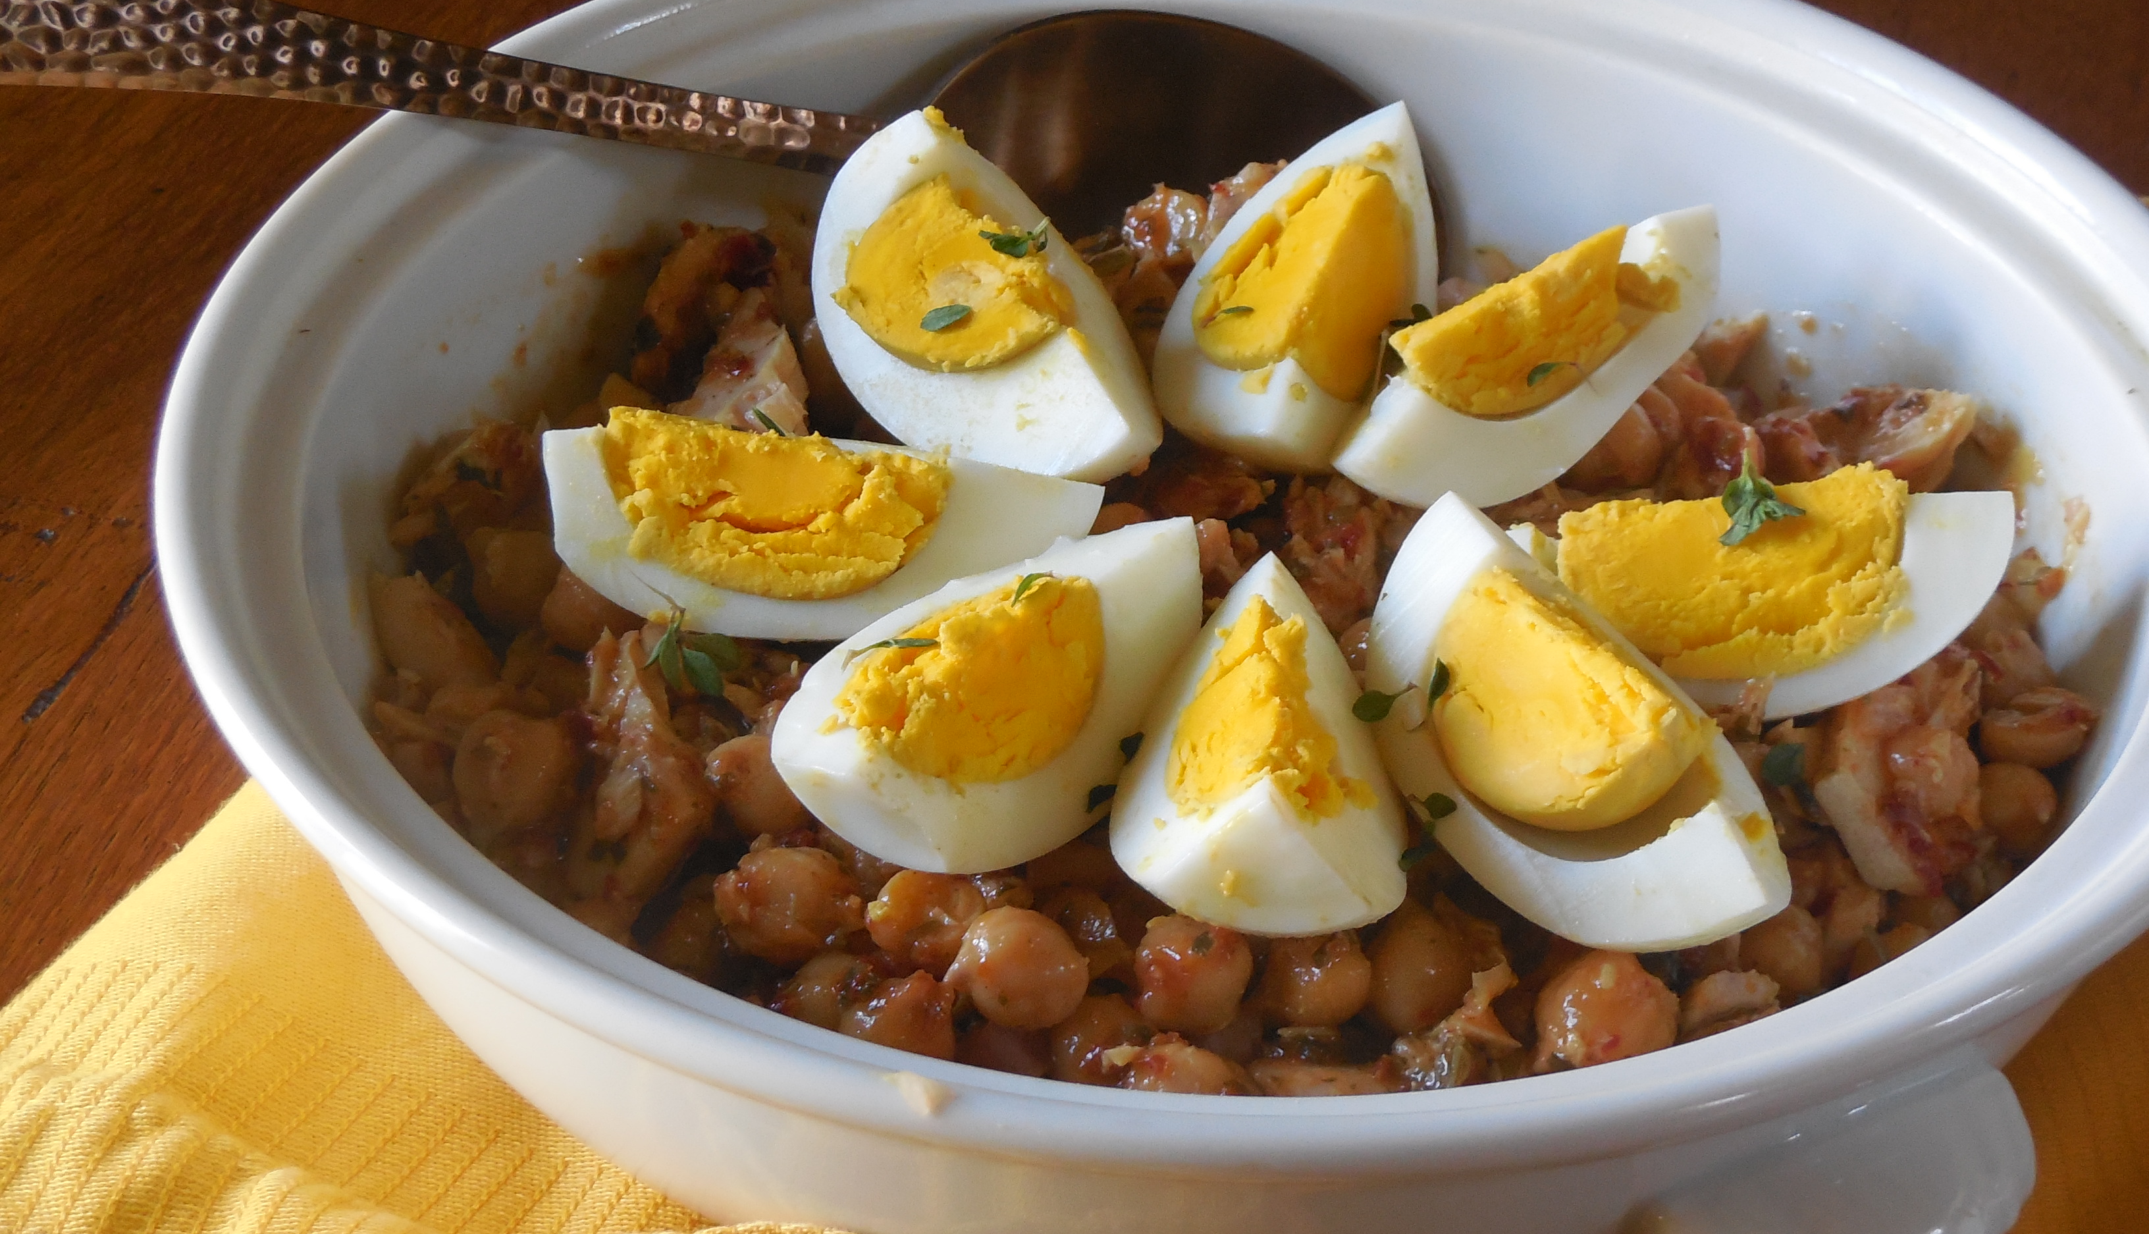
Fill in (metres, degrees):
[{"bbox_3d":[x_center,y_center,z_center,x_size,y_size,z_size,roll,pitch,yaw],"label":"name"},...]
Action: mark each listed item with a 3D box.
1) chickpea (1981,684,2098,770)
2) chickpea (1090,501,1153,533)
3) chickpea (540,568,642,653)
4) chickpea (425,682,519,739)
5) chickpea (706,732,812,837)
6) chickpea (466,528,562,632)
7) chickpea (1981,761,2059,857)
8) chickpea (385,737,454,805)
[{"bbox_3d":[0.096,0.011,0.438,0.011,0.009,0.010,1,38,0],"label":"chickpea"},{"bbox_3d":[0.004,-0.007,0.458,0.011,0.010,0.011,1,38,0],"label":"chickpea"},{"bbox_3d":[-0.049,-0.001,0.449,0.011,0.011,0.011,1,38,0],"label":"chickpea"},{"bbox_3d":[-0.060,0.010,0.437,0.010,0.009,0.010,1,38,0],"label":"chickpea"},{"bbox_3d":[-0.030,0.016,0.426,0.011,0.011,0.011,1,38,0],"label":"chickpea"},{"bbox_3d":[-0.057,-0.004,0.453,0.011,0.010,0.011,1,38,0],"label":"chickpea"},{"bbox_3d":[0.091,0.019,0.428,0.010,0.010,0.010,1,38,0],"label":"chickpea"},{"bbox_3d":[-0.063,0.015,0.430,0.011,0.010,0.011,1,38,0],"label":"chickpea"}]

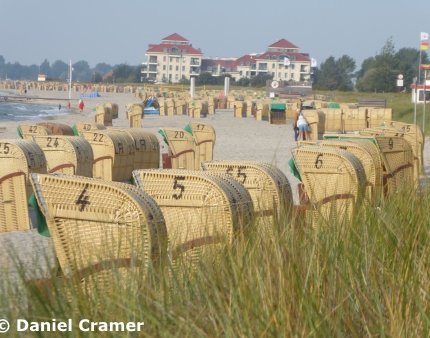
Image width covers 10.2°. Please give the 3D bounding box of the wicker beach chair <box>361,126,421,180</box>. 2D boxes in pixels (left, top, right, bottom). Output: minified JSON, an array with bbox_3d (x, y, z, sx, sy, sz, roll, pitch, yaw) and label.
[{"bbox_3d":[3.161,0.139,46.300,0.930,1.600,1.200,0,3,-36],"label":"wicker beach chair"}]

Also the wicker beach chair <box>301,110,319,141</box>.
[{"bbox_3d":[5.261,-2.314,128.000,0.920,1.580,1.180,1,2,22],"label":"wicker beach chair"}]

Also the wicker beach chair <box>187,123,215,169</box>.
[{"bbox_3d":[-0.388,-0.693,76.500,0.920,1.570,1.180,0,2,3],"label":"wicker beach chair"}]

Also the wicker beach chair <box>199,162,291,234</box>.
[{"bbox_3d":[0.405,0.727,29.300,0.930,1.600,1.200,2,2,9],"label":"wicker beach chair"}]

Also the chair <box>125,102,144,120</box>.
[{"bbox_3d":[-7.287,-5.230,220.000,1.000,1.530,1.200,2,3,36],"label":"chair"}]

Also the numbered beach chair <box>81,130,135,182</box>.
[{"bbox_3d":[-2.609,-0.153,59.500,0.920,1.550,1.180,1,2,22],"label":"numbered beach chair"}]

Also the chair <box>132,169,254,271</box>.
[{"bbox_3d":[-0.179,0.833,21.700,0.930,1.600,1.200,2,2,8],"label":"chair"}]

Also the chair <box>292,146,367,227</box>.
[{"bbox_3d":[1.517,0.530,31.700,0.900,1.600,1.200,2,2,9],"label":"chair"}]

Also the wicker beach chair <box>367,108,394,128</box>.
[{"bbox_3d":[9.079,-2.507,132.000,1.180,1.570,0.950,0,2,-4],"label":"wicker beach chair"}]

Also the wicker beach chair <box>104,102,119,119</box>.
[{"bbox_3d":[-10.101,-5.680,236.000,0.920,1.600,1.200,3,3,29],"label":"wicker beach chair"}]

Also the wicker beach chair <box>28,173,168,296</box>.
[{"bbox_3d":[-0.881,0.851,18.500,0.950,1.580,1.200,2,2,4],"label":"wicker beach chair"}]

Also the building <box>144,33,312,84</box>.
[{"bbox_3d":[4.191,-35.377,792.000,55.000,17.000,25.000,1,2,0],"label":"building"}]

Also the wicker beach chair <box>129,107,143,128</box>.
[{"bbox_3d":[-5.744,-3.804,176.000,0.920,1.600,1.200,1,2,-4],"label":"wicker beach chair"}]

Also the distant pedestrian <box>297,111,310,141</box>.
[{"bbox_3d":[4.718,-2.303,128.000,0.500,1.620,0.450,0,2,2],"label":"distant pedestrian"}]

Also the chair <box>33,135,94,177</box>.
[{"bbox_3d":[-3.274,0.061,52.000,1.020,1.520,1.180,1,2,13],"label":"chair"}]

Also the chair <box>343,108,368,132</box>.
[{"bbox_3d":[7.810,-2.570,135.000,1.180,1.570,0.950,0,2,-5],"label":"chair"}]

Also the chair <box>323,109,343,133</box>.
[{"bbox_3d":[6.297,-2.407,129.000,1.200,1.600,0.920,1,2,-5],"label":"chair"}]

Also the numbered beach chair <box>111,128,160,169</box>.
[{"bbox_3d":[-2.108,-0.264,63.000,0.920,1.550,1.180,1,3,31],"label":"numbered beach chair"}]

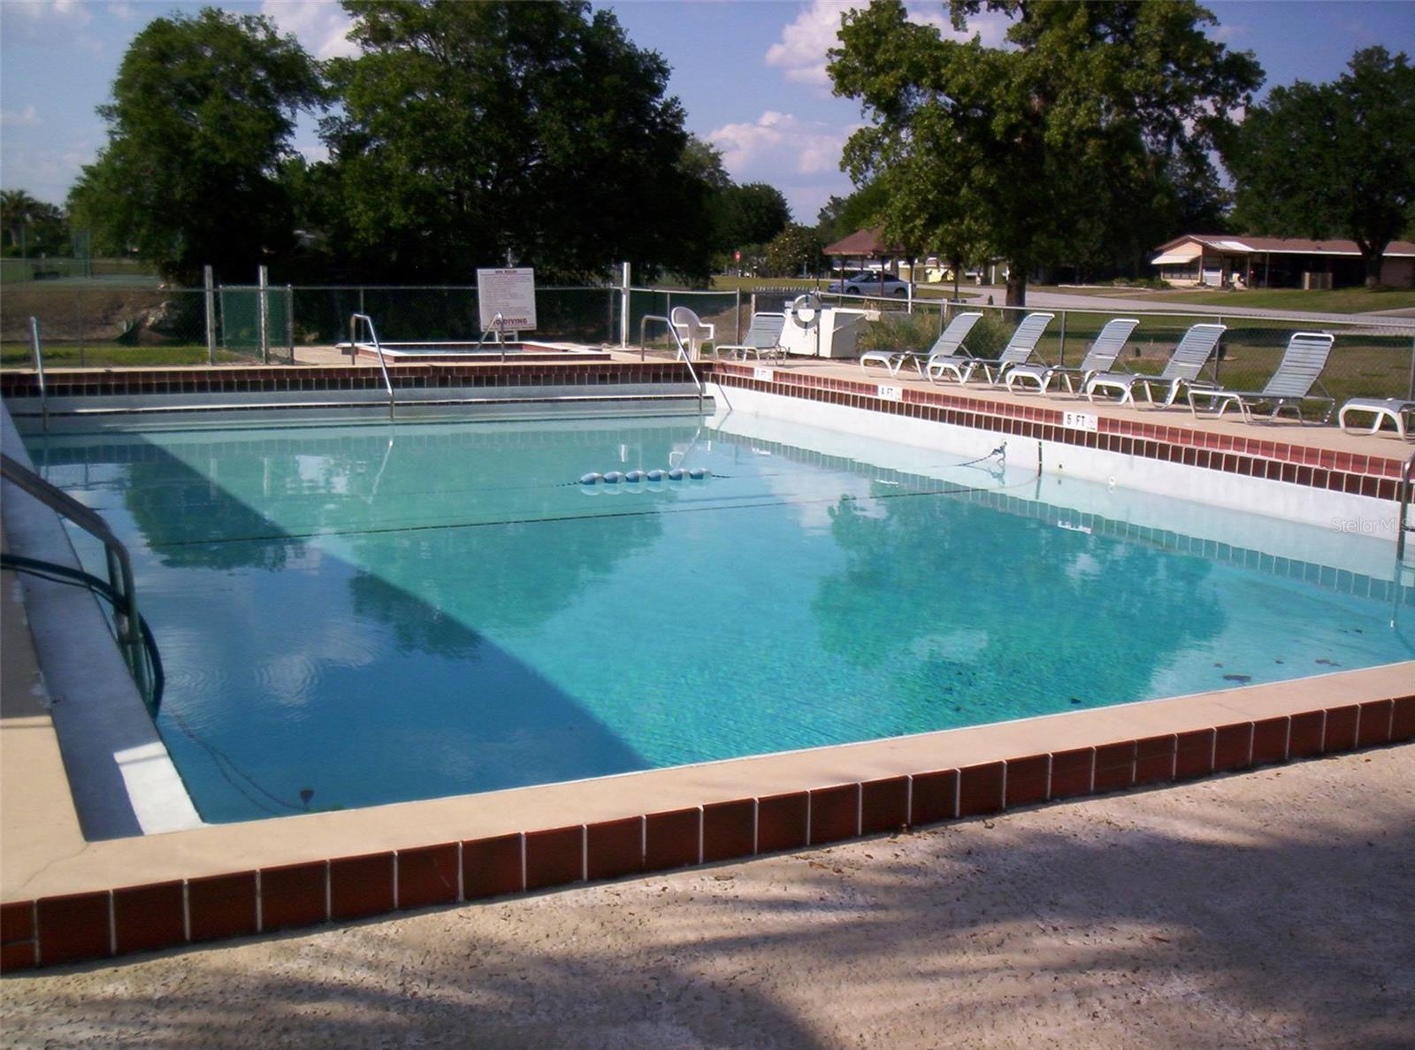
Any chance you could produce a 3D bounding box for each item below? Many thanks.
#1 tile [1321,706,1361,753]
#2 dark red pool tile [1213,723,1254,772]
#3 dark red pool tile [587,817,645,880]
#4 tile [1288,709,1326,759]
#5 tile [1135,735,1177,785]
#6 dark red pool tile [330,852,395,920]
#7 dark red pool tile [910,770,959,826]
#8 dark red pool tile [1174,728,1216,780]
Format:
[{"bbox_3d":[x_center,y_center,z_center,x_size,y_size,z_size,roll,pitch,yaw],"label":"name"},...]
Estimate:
[{"bbox_3d":[2.039,0.655,4.865,0.150,0.146,0.018,-3,10,-25],"label":"tile"},{"bbox_3d":[1.567,0.662,4.512,0.149,0.144,0.020,-3,10,-26],"label":"dark red pool tile"},{"bbox_3d":[-0.238,0.815,3.815,0.151,0.146,0.020,-4,11,-25],"label":"dark red pool tile"},{"bbox_3d":[1.839,0.644,4.647,0.149,0.144,0.020,-3,10,-26],"label":"tile"},{"bbox_3d":[1.294,0.679,4.377,0.149,0.144,0.020,-3,10,-26],"label":"tile"},{"bbox_3d":[-0.813,0.846,3.543,0.151,0.146,0.020,-4,11,-25],"label":"dark red pool tile"},{"bbox_3d":[0.603,0.726,4.043,0.149,0.144,0.020,-3,10,-26],"label":"dark red pool tile"},{"bbox_3d":[1.477,0.693,4.587,0.150,0.146,0.018,-3,10,-25],"label":"dark red pool tile"}]

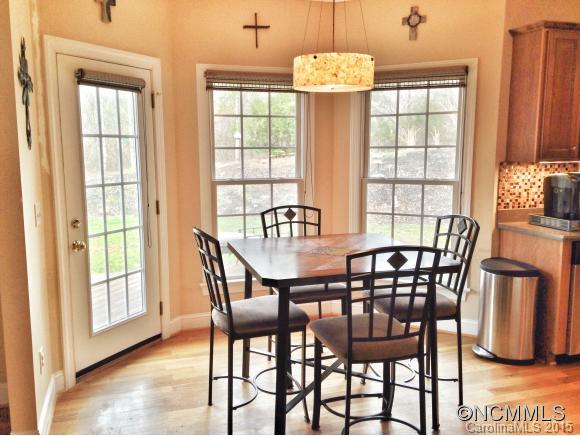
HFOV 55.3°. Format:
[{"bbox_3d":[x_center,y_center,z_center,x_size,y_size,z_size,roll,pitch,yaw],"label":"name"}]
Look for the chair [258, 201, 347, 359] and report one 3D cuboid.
[{"bbox_3d":[0.109,0.489,3.733,0.460,1.091,0.545,-3,8,-20],"label":"chair"}]

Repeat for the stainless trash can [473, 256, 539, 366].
[{"bbox_3d":[1.517,0.663,4.002,0.333,0.662,0.455,-3,8,-17],"label":"stainless trash can"}]

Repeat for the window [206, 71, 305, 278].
[{"bbox_3d":[-0.260,-0.342,4.610,0.853,1.702,0.101,-3,8,-19],"label":"window"}]

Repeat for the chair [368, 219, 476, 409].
[{"bbox_3d":[0.763,0.538,3.337,0.545,1.091,0.460,-2,8,-14],"label":"chair"}]

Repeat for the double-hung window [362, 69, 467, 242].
[{"bbox_3d":[0.984,-0.336,4.525,0.843,1.702,0.101,3,8,26],"label":"double-hung window"}]

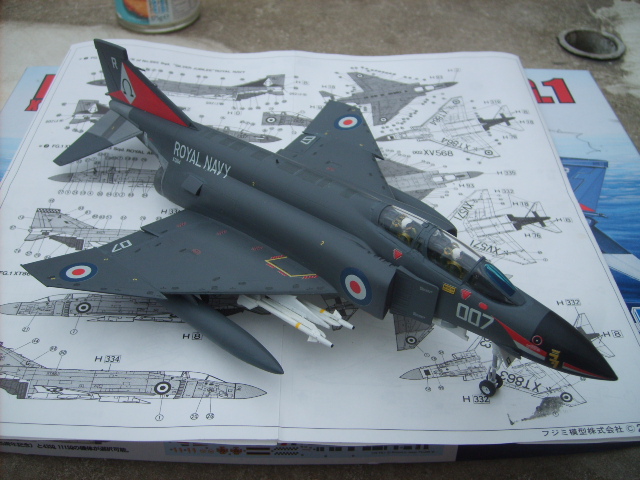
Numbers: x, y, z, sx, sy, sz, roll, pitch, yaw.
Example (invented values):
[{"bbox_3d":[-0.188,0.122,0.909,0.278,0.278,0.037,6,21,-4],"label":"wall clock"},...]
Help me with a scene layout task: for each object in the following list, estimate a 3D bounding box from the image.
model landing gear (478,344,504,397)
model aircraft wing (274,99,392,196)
[{"bbox_3d":[0.056,0.042,0.209,0.008,0.020,0.007,30,49,31],"label":"model landing gear"},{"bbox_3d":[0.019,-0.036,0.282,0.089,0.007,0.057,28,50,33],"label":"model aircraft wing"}]

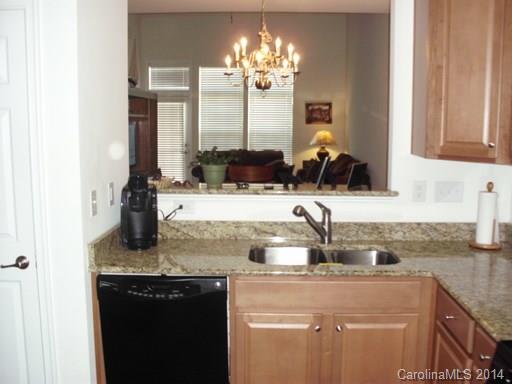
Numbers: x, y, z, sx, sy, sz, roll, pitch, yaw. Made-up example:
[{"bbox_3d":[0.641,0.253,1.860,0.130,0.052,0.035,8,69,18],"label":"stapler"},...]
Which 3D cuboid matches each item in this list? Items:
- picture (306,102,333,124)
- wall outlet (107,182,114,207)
[{"bbox_3d":[1.177,-1.468,10.550,0.502,0.396,0.030,0,8,2],"label":"picture"},{"bbox_3d":[-0.717,0.012,2.788,0.009,0.116,0.072,0,8,2],"label":"wall outlet"}]

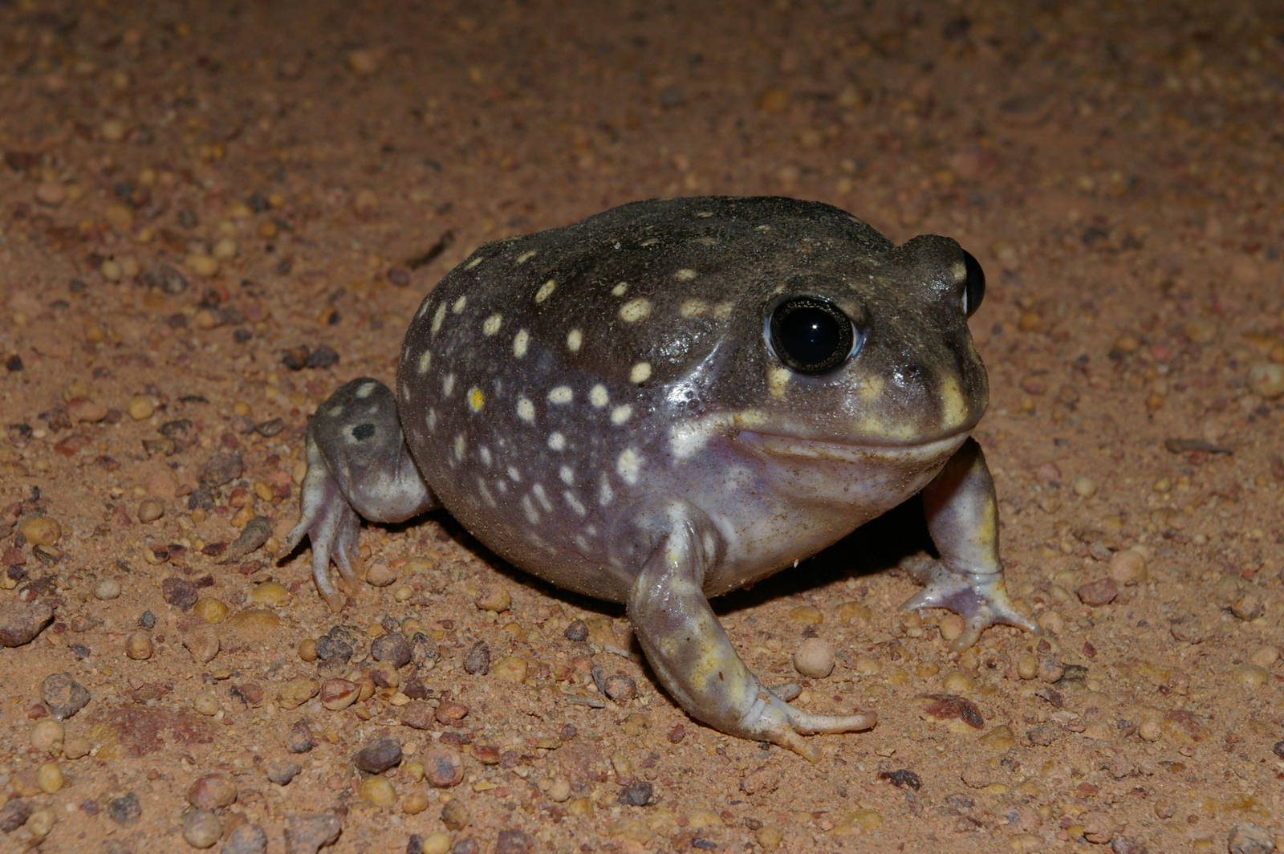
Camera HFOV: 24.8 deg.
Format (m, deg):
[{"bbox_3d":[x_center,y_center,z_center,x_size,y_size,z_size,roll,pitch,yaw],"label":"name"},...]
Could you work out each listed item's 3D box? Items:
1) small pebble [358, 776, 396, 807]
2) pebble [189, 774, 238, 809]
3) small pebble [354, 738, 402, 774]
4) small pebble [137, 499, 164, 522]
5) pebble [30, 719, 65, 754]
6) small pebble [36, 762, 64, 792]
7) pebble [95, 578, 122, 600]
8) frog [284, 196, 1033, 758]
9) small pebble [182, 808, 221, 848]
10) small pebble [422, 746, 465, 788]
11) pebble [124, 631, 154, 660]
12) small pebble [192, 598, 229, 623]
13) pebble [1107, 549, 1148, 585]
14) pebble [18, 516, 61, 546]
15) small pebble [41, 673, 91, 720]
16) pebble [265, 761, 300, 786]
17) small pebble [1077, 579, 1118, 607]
[{"bbox_3d":[-0.024,0.033,0.261,0.003,0.003,0.003,0,25,0],"label":"small pebble"},{"bbox_3d":[-0.038,0.033,0.261,0.004,0.003,0.004,0,25,0],"label":"pebble"},{"bbox_3d":[-0.026,0.032,0.286,0.005,0.003,0.004,-9,29,-16],"label":"small pebble"},{"bbox_3d":[-0.052,0.009,0.312,0.003,0.002,0.003,0,25,0],"label":"small pebble"},{"bbox_3d":[-0.059,0.031,0.288,0.003,0.003,0.004,0,28,0],"label":"pebble"},{"bbox_3d":[-0.057,0.034,0.282,0.003,0.003,0.003,0,28,0],"label":"small pebble"},{"bbox_3d":[-0.054,0.016,0.296,0.003,0.002,0.002,0,25,0],"label":"pebble"},{"bbox_3d":[0.003,-0.003,0.325,0.078,0.045,0.057,20,30,39],"label":"frog"},{"bbox_3d":[-0.041,0.038,0.275,0.004,0.003,0.004,0,28,0],"label":"small pebble"},{"bbox_3d":[-0.019,0.033,0.283,0.004,0.004,0.004,0,28,0],"label":"small pebble"},{"bbox_3d":[-0.049,0.021,0.285,0.003,0.003,0.003,0,25,0],"label":"pebble"},{"bbox_3d":[-0.043,0.018,0.292,0.004,0.002,0.003,0,25,0],"label":"small pebble"},{"bbox_3d":[0.053,0.015,0.317,0.004,0.004,0.004,0,28,0],"label":"pebble"},{"bbox_3d":[-0.067,0.012,0.324,0.005,0.003,0.004,0,28,0],"label":"pebble"},{"bbox_3d":[-0.054,0.025,0.275,0.005,0.004,0.004,0,25,0],"label":"small pebble"},{"bbox_3d":[-0.032,0.031,0.264,0.003,0.002,0.003,0,25,0],"label":"pebble"},{"bbox_3d":[0.049,0.018,0.313,0.004,0.003,0.004,0,28,0],"label":"small pebble"}]

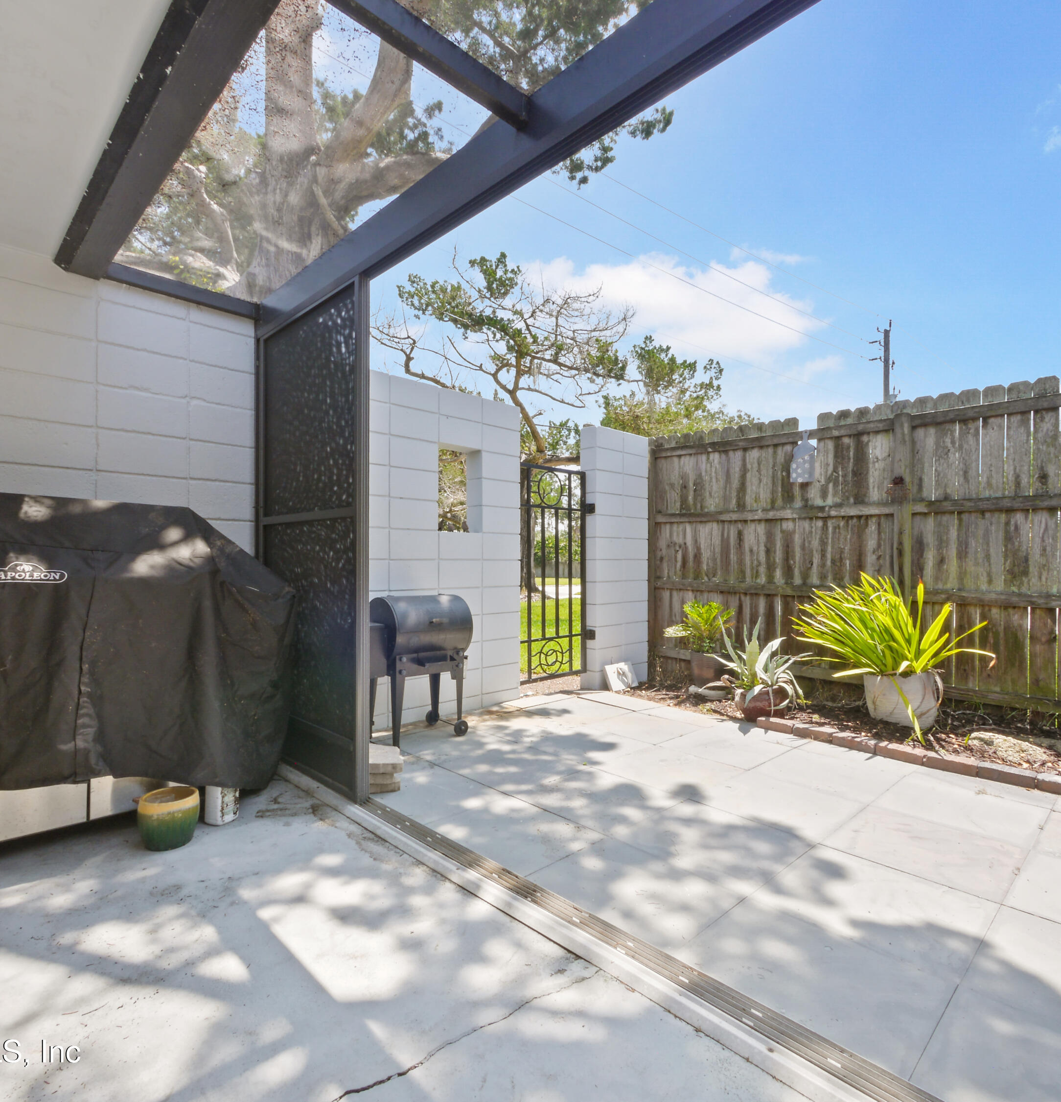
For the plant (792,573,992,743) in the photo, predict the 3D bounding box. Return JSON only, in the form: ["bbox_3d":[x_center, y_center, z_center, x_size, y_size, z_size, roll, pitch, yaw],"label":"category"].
[{"bbox_3d":[2.439,0.657,4.031,1.010,1.020,1.162,1,-1,-45],"label":"plant"}]

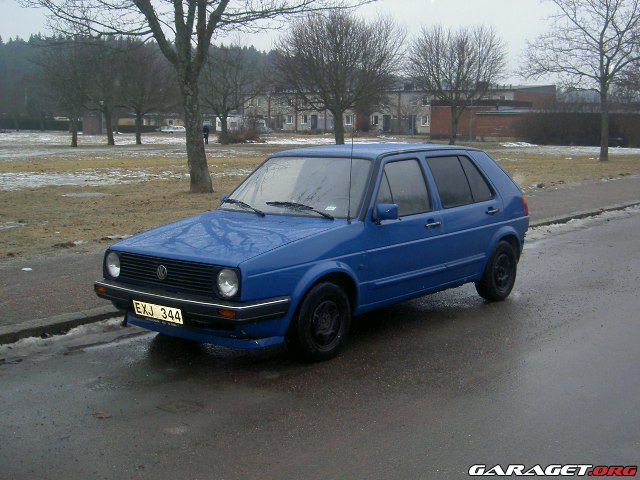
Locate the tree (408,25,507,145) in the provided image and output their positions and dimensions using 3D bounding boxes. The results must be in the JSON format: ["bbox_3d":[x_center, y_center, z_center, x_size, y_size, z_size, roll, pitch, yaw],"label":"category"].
[{"bbox_3d":[11.325,-12.786,67.000,8.071,9.924,8.000,-1,8,0],"label":"tree"}]

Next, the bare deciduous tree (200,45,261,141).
[{"bbox_3d":[-7.634,-12.362,69.000,5.344,8.440,5.300,-1,8,0],"label":"bare deciduous tree"}]

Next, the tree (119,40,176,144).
[{"bbox_3d":[-14.419,-12.413,68.000,5.183,8.861,5.200,-1,8,0],"label":"tree"}]

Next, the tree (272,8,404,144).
[{"bbox_3d":[1.510,-12.507,63.000,10.068,10.532,9.800,-1,8,0],"label":"tree"}]

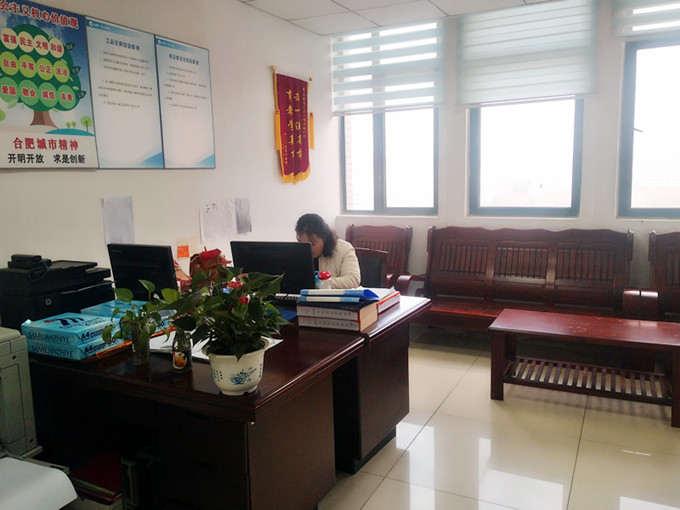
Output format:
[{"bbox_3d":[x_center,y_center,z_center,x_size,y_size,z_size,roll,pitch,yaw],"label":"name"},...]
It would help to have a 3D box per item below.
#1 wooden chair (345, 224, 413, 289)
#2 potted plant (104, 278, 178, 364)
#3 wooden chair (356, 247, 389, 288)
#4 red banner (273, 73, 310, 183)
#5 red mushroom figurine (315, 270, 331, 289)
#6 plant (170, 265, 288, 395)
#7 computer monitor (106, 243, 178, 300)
[{"bbox_3d":[0.242,0.295,4.388,0.680,0.990,0.680,2,9,26],"label":"wooden chair"},{"bbox_3d":[-0.766,0.263,1.955,0.280,0.315,0.230,3,9,29],"label":"potted plant"},{"bbox_3d":[-0.004,0.459,3.465,0.580,0.950,0.580,3,9,29],"label":"wooden chair"},{"bbox_3d":[-0.358,-1.038,4.272,0.040,0.870,0.500,3,9,29],"label":"red banner"},{"bbox_3d":[-0.094,0.180,2.808,0.080,0.150,0.070,3,9,28],"label":"red mushroom figurine"},{"bbox_3d":[-0.362,0.241,1.692,0.360,0.405,0.350,-2,8,0],"label":"plant"},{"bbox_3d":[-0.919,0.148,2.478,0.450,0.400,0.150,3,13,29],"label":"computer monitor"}]

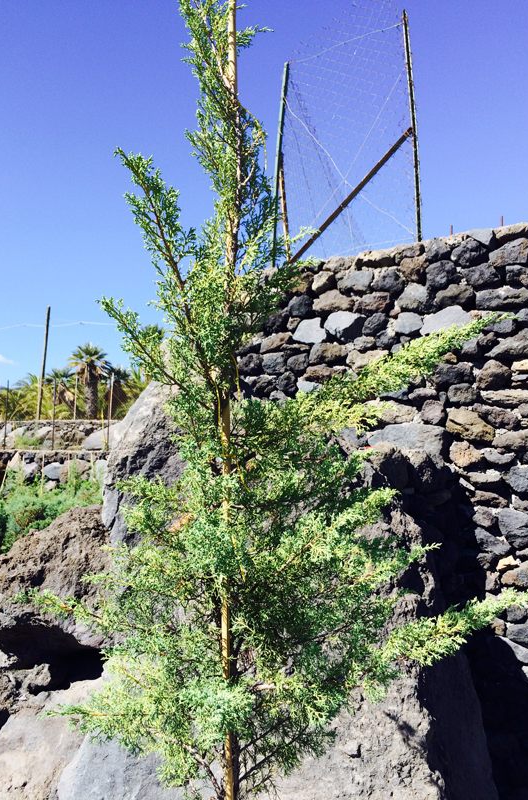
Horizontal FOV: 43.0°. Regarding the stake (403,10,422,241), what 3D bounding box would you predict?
[{"bbox_3d":[1.060,-1.980,4.791,0.035,1.770,0.035,-2,-8,0],"label":"stake"}]

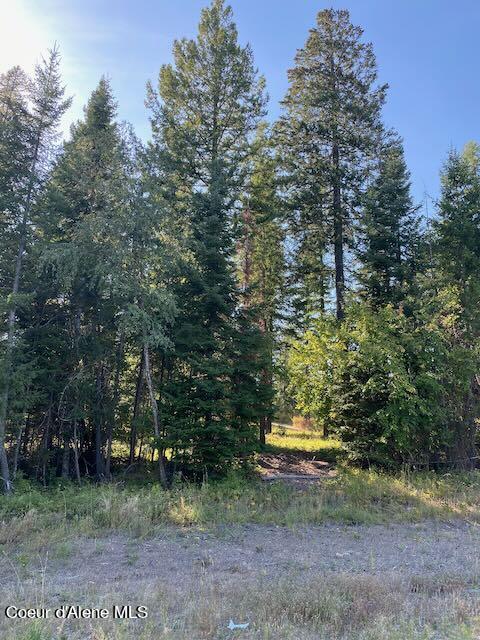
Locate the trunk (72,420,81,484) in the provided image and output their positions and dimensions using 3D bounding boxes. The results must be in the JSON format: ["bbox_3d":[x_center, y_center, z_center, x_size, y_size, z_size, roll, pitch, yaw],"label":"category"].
[{"bbox_3d":[-3.847,3.102,11.419,0.090,1.509,0.090,-8,-11,-2],"label":"trunk"}]

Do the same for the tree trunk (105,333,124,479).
[{"bbox_3d":[-3.098,2.110,12.018,0.138,3.646,0.138,3,-11,1],"label":"tree trunk"}]

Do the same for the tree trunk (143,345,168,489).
[{"bbox_3d":[-1.949,2.190,11.086,0.150,3.325,0.150,-9,-11,-2],"label":"tree trunk"}]

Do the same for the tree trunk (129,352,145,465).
[{"bbox_3d":[-3.116,2.658,14.560,0.151,3.373,0.151,4,-11,1],"label":"tree trunk"}]

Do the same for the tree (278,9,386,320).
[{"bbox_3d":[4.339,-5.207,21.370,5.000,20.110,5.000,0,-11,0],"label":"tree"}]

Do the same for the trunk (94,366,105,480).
[{"bbox_3d":[-3.485,2.550,11.933,0.174,2.794,0.174,-3,-11,-1],"label":"trunk"}]

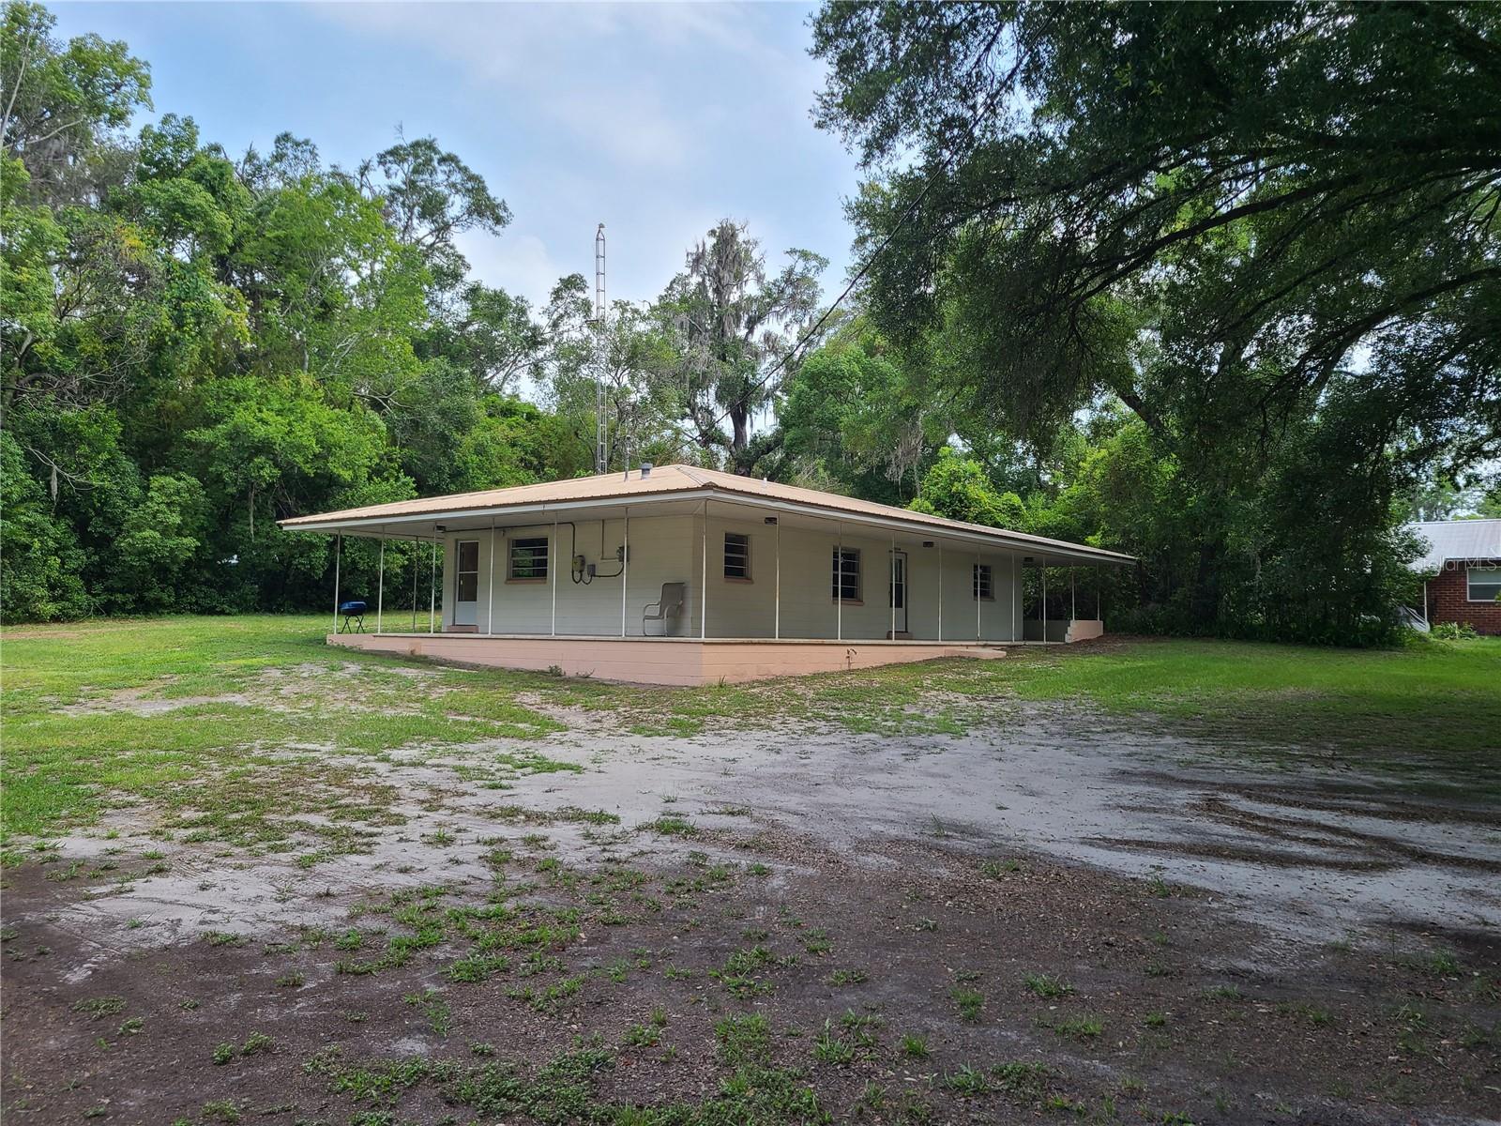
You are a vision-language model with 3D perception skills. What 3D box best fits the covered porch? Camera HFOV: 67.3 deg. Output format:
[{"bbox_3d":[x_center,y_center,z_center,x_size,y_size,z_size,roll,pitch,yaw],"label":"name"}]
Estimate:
[{"bbox_3d":[0.673,1.093,30.653,11.900,3.540,20.650,-2,-5,37],"label":"covered porch"}]

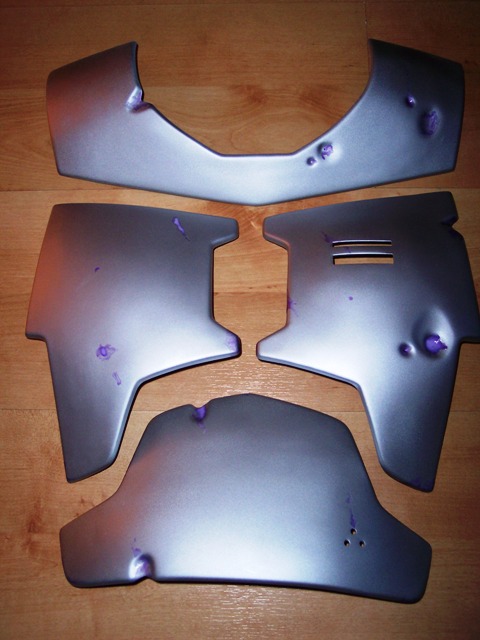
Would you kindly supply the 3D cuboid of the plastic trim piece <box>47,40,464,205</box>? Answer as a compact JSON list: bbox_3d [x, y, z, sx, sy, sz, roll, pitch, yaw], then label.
[{"bbox_3d":[0.012,-0.181,0.615,0.371,0.055,0.170,0,78,2],"label":"plastic trim piece"}]

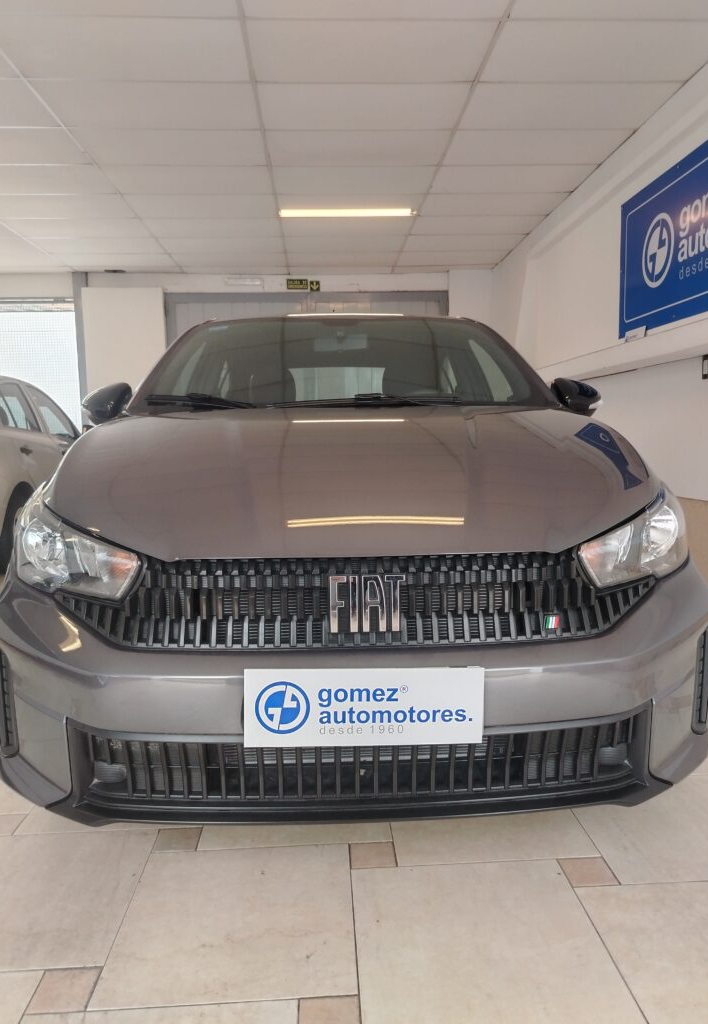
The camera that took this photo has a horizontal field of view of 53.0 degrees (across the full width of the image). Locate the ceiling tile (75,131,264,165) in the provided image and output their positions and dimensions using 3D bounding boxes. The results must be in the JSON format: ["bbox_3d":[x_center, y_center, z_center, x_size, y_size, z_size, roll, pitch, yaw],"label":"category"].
[{"bbox_3d":[-1.209,-2.453,4.775,1.219,0.025,0.599,-1,6,-3],"label":"ceiling tile"}]

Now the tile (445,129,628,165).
[{"bbox_3d":[1.215,-2.476,4.815,1.170,0.020,0.591,-1,6,-3],"label":"tile"}]

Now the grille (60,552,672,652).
[{"bbox_3d":[0.014,0.149,1.309,1.190,0.170,0.220,-1,6,-3],"label":"grille"}]

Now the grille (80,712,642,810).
[{"bbox_3d":[0.020,0.457,1.312,1.065,0.135,0.150,-1,6,-1],"label":"grille"}]

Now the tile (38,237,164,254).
[{"bbox_3d":[-2.527,-2.662,7.089,1.210,0.020,0.605,-1,6,-3],"label":"tile"}]

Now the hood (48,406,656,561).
[{"bbox_3d":[-0.002,-0.123,1.743,1.410,0.310,1.010,-1,6,-1],"label":"hood"}]

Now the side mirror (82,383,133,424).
[{"bbox_3d":[-0.911,-0.400,2.630,0.200,0.160,0.130,-1,6,-3],"label":"side mirror"}]

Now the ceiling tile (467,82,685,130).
[{"bbox_3d":[1.256,-2.438,4.261,1.210,0.020,0.605,-1,6,-3],"label":"ceiling tile"}]

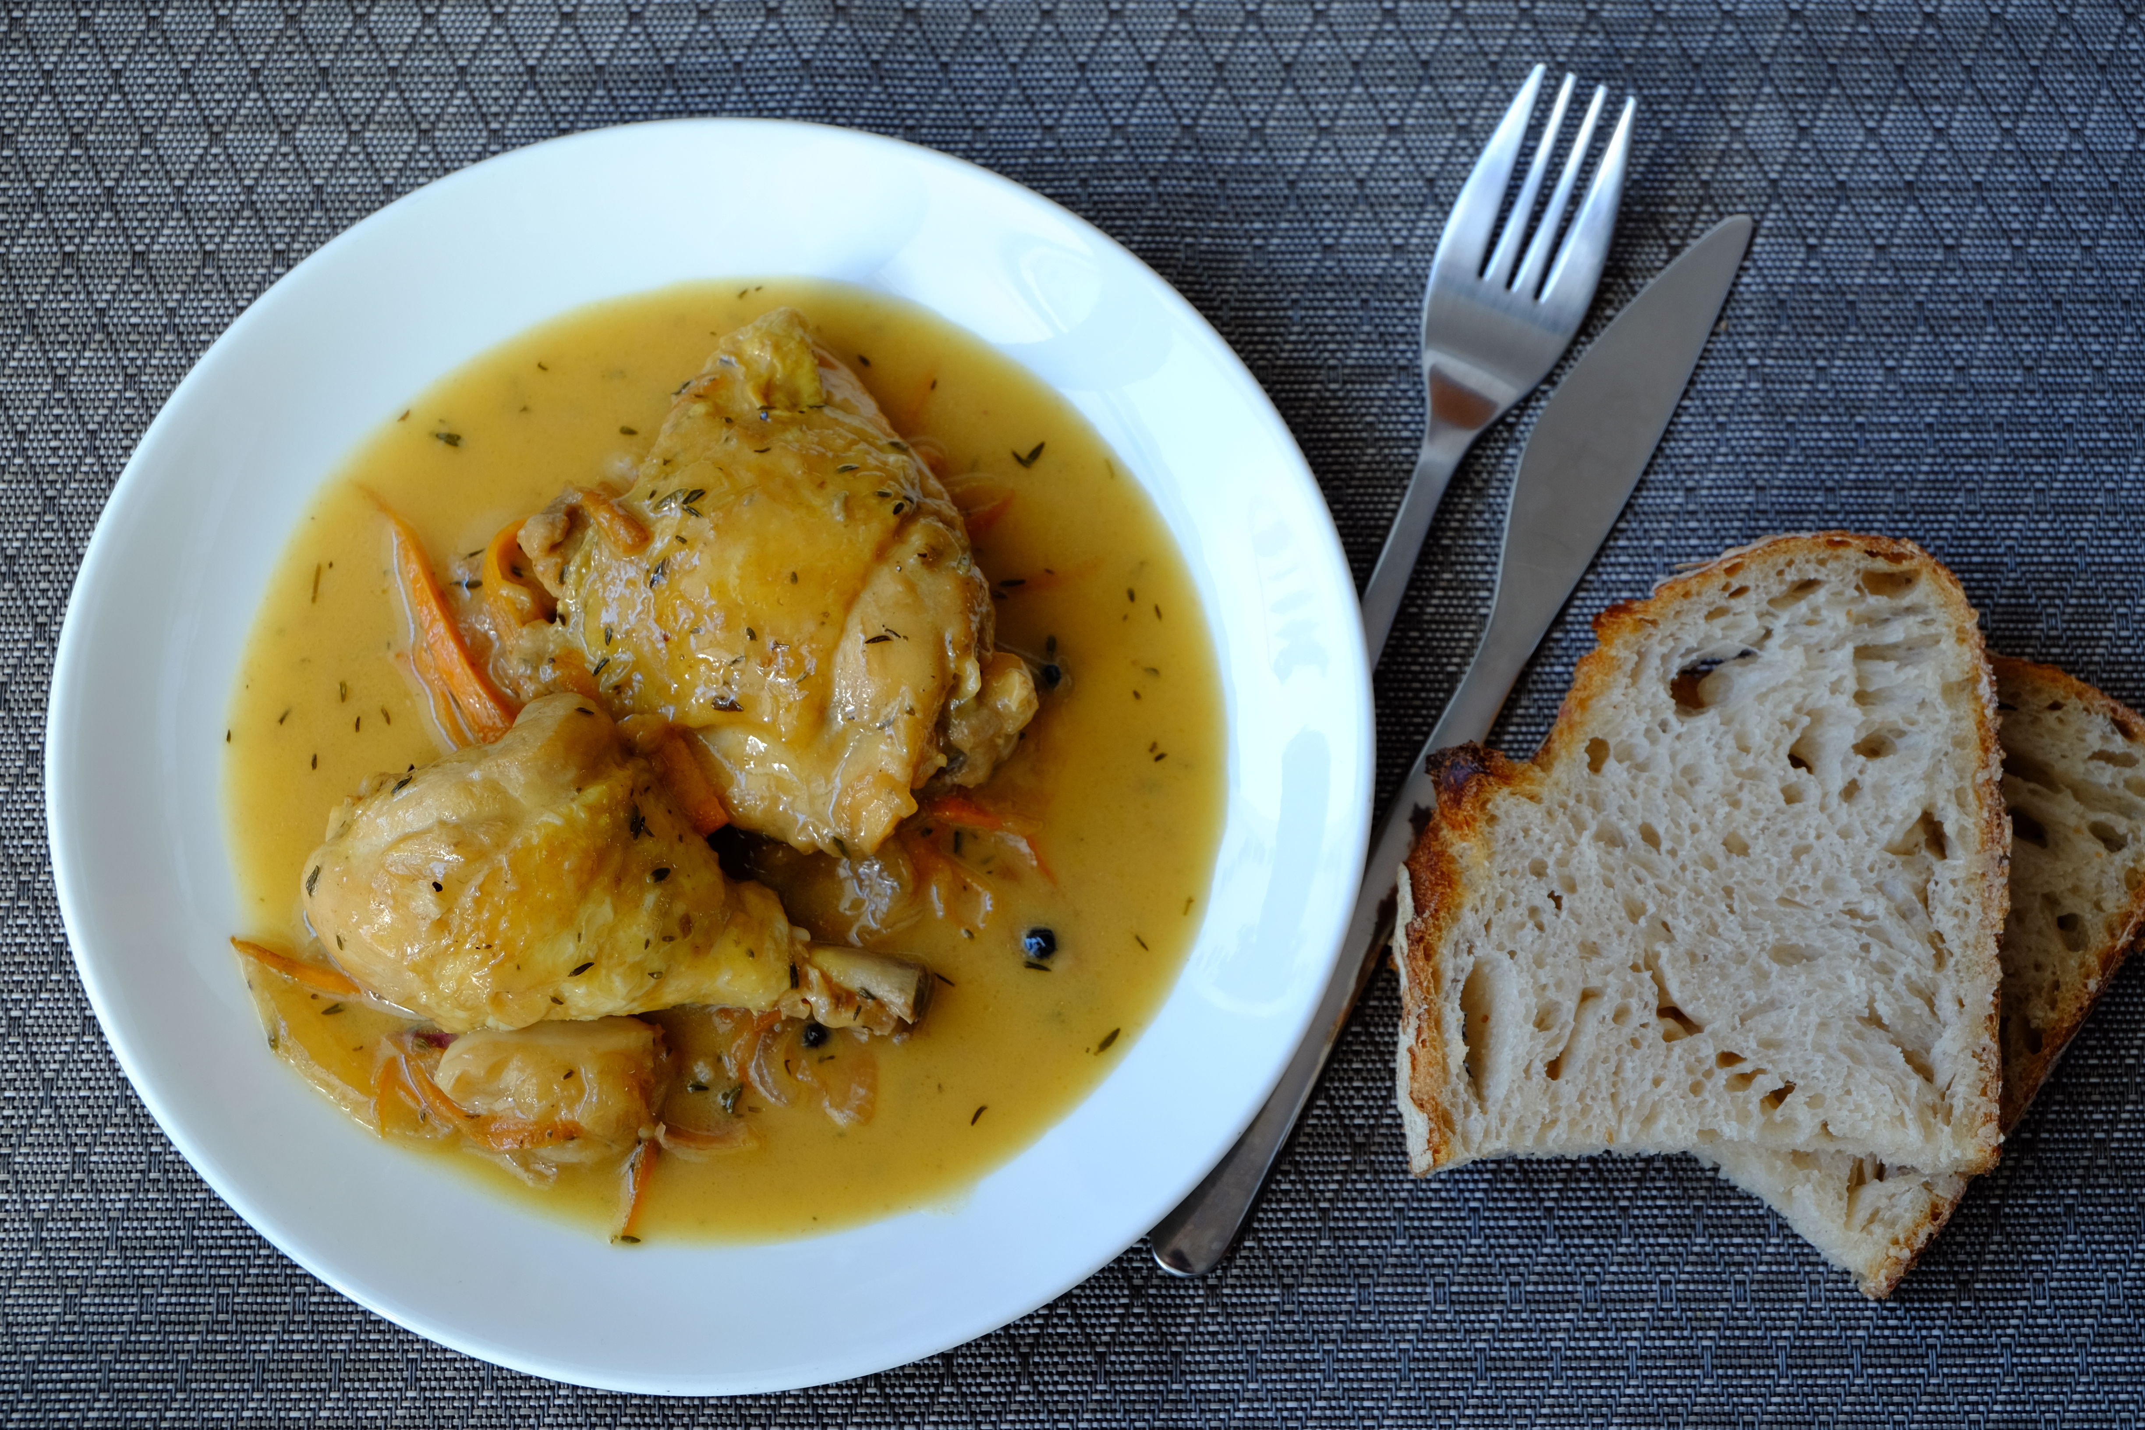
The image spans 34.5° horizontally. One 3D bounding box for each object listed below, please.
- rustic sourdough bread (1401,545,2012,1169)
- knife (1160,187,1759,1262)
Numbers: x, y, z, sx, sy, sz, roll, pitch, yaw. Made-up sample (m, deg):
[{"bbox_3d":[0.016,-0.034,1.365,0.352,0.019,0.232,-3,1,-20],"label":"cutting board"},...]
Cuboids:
[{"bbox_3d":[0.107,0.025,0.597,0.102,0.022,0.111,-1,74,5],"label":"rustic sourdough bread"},{"bbox_3d":[0.068,-0.001,0.620,0.022,0.007,0.226,27,75,6],"label":"knife"}]

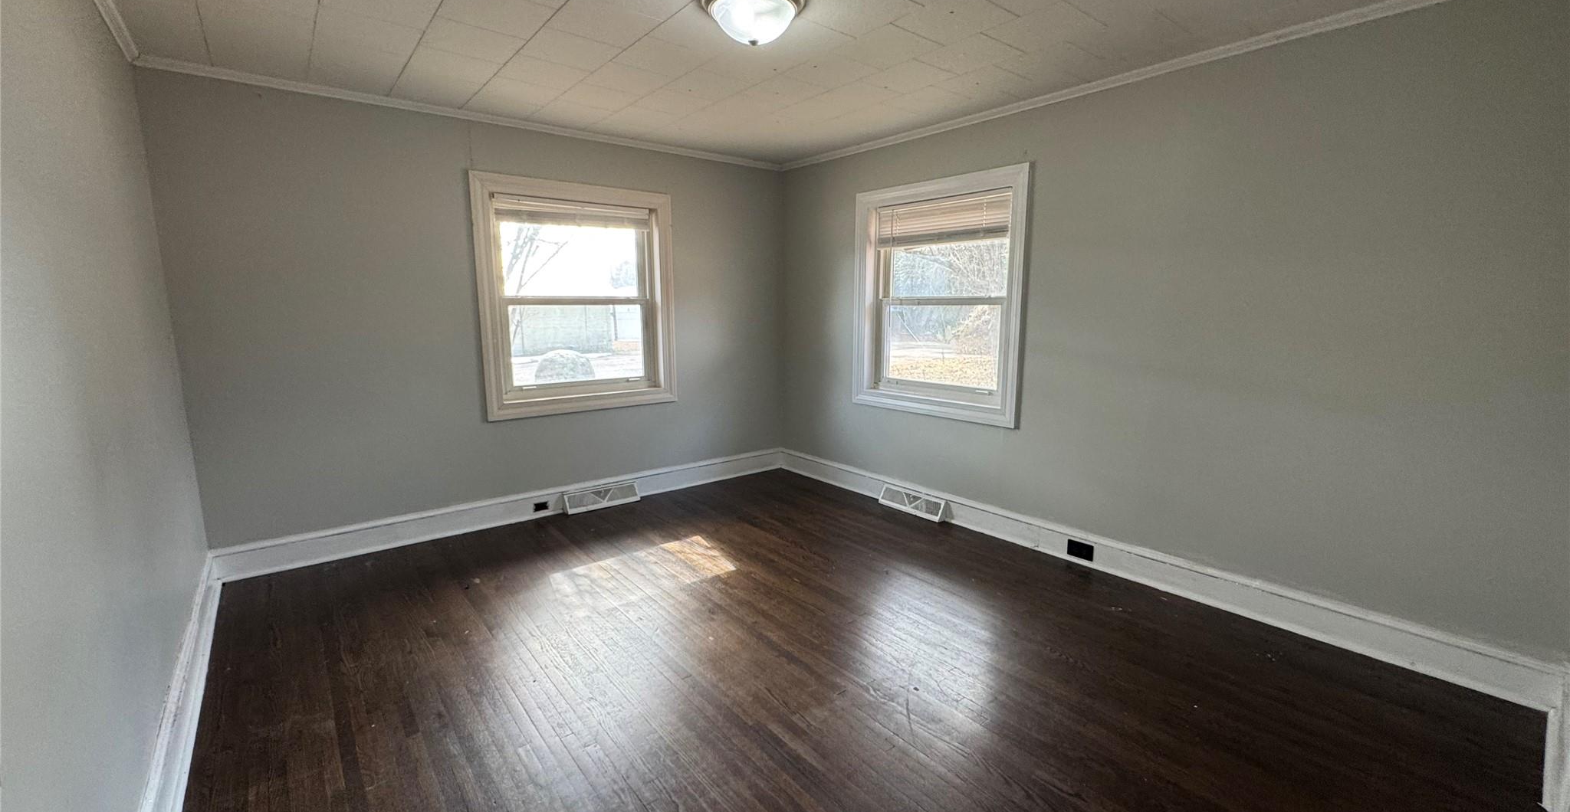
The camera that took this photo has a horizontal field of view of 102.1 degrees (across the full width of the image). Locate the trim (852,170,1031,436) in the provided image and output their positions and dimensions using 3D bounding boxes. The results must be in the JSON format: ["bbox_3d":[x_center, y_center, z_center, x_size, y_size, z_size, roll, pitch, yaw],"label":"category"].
[{"bbox_3d":[0.848,-0.597,3.603,0.150,1.292,1.154,-7,12,-38],"label":"trim"}]

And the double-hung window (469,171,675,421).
[{"bbox_3d":[-1.189,-0.620,3.731,1.154,1.298,0.150,-7,12,-38],"label":"double-hung window"}]

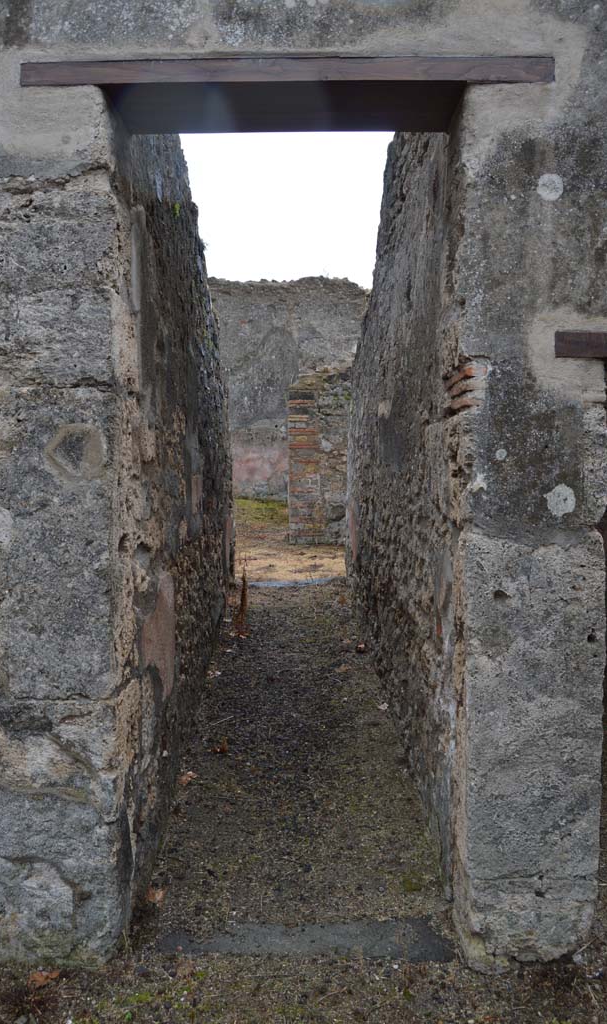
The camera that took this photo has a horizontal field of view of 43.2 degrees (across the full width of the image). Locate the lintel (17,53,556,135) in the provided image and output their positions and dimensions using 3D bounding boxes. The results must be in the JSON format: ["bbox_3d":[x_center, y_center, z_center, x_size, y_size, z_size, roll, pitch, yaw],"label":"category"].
[{"bbox_3d":[-0.051,-1.392,2.586,1.675,0.073,0.362,0,4,2],"label":"lintel"}]

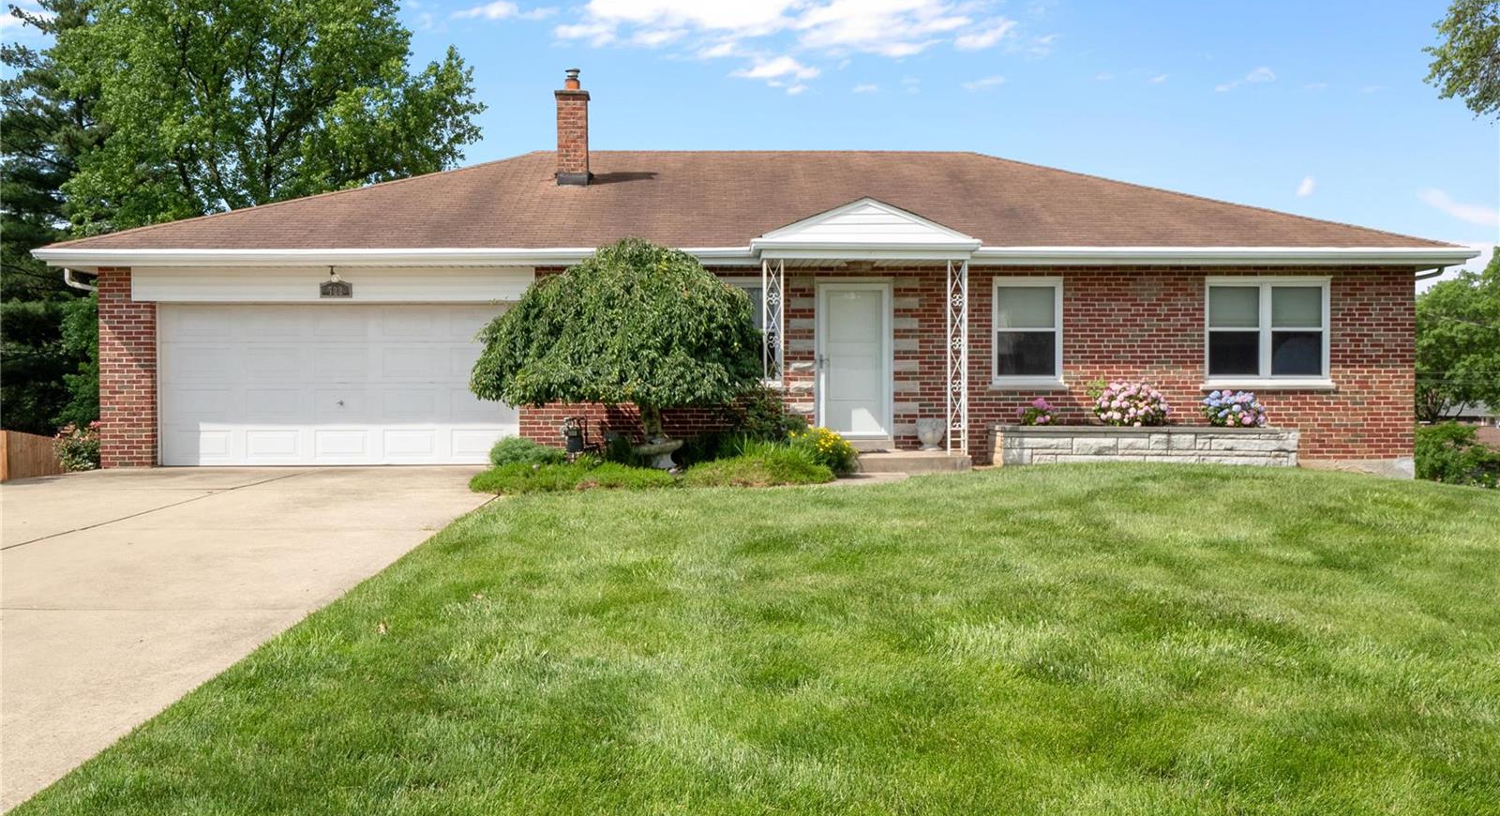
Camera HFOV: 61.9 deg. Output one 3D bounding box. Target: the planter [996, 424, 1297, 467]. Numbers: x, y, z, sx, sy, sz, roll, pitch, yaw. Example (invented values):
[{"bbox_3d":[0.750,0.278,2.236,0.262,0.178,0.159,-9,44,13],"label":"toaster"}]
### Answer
[{"bbox_3d":[5.158,0.494,16.345,3.850,0.530,0.720,0,1,-2],"label":"planter"}]

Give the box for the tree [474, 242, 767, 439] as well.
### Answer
[{"bbox_3d":[-1.570,-0.750,14.682,3.300,2.500,3.000,0,1,-2],"label":"tree"}]

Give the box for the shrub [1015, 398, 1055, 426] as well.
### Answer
[{"bbox_3d":[3.719,0.071,16.284,0.510,0.420,0.470,0,1,-2],"label":"shrub"}]

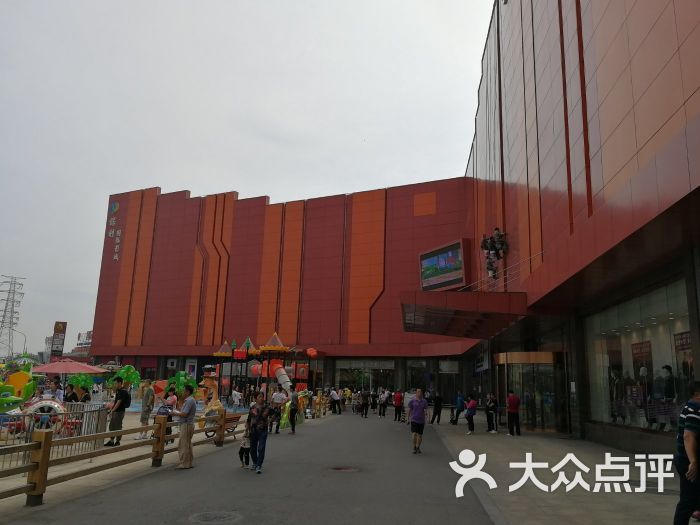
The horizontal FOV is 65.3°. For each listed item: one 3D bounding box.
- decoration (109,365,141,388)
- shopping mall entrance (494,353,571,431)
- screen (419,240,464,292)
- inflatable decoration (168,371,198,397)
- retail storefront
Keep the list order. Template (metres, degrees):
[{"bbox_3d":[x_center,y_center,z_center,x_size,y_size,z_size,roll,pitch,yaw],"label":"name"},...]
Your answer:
[{"bbox_3d":[-12.031,6.608,28.777,1.750,2.341,1.750,7,-14,-21],"label":"decoration"},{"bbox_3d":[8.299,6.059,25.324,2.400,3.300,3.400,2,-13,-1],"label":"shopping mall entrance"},{"bbox_3d":[7.510,0.405,43.582,0.600,3.400,5.150,3,-11,-30],"label":"screen"},{"bbox_3d":[-9.190,6.990,29.601,1.750,2.153,1.750,6,-13,-16],"label":"inflatable decoration"},{"bbox_3d":[8.318,2.995,16.144,0.450,3.650,7.400,1,-13,6],"label":"retail storefront"}]

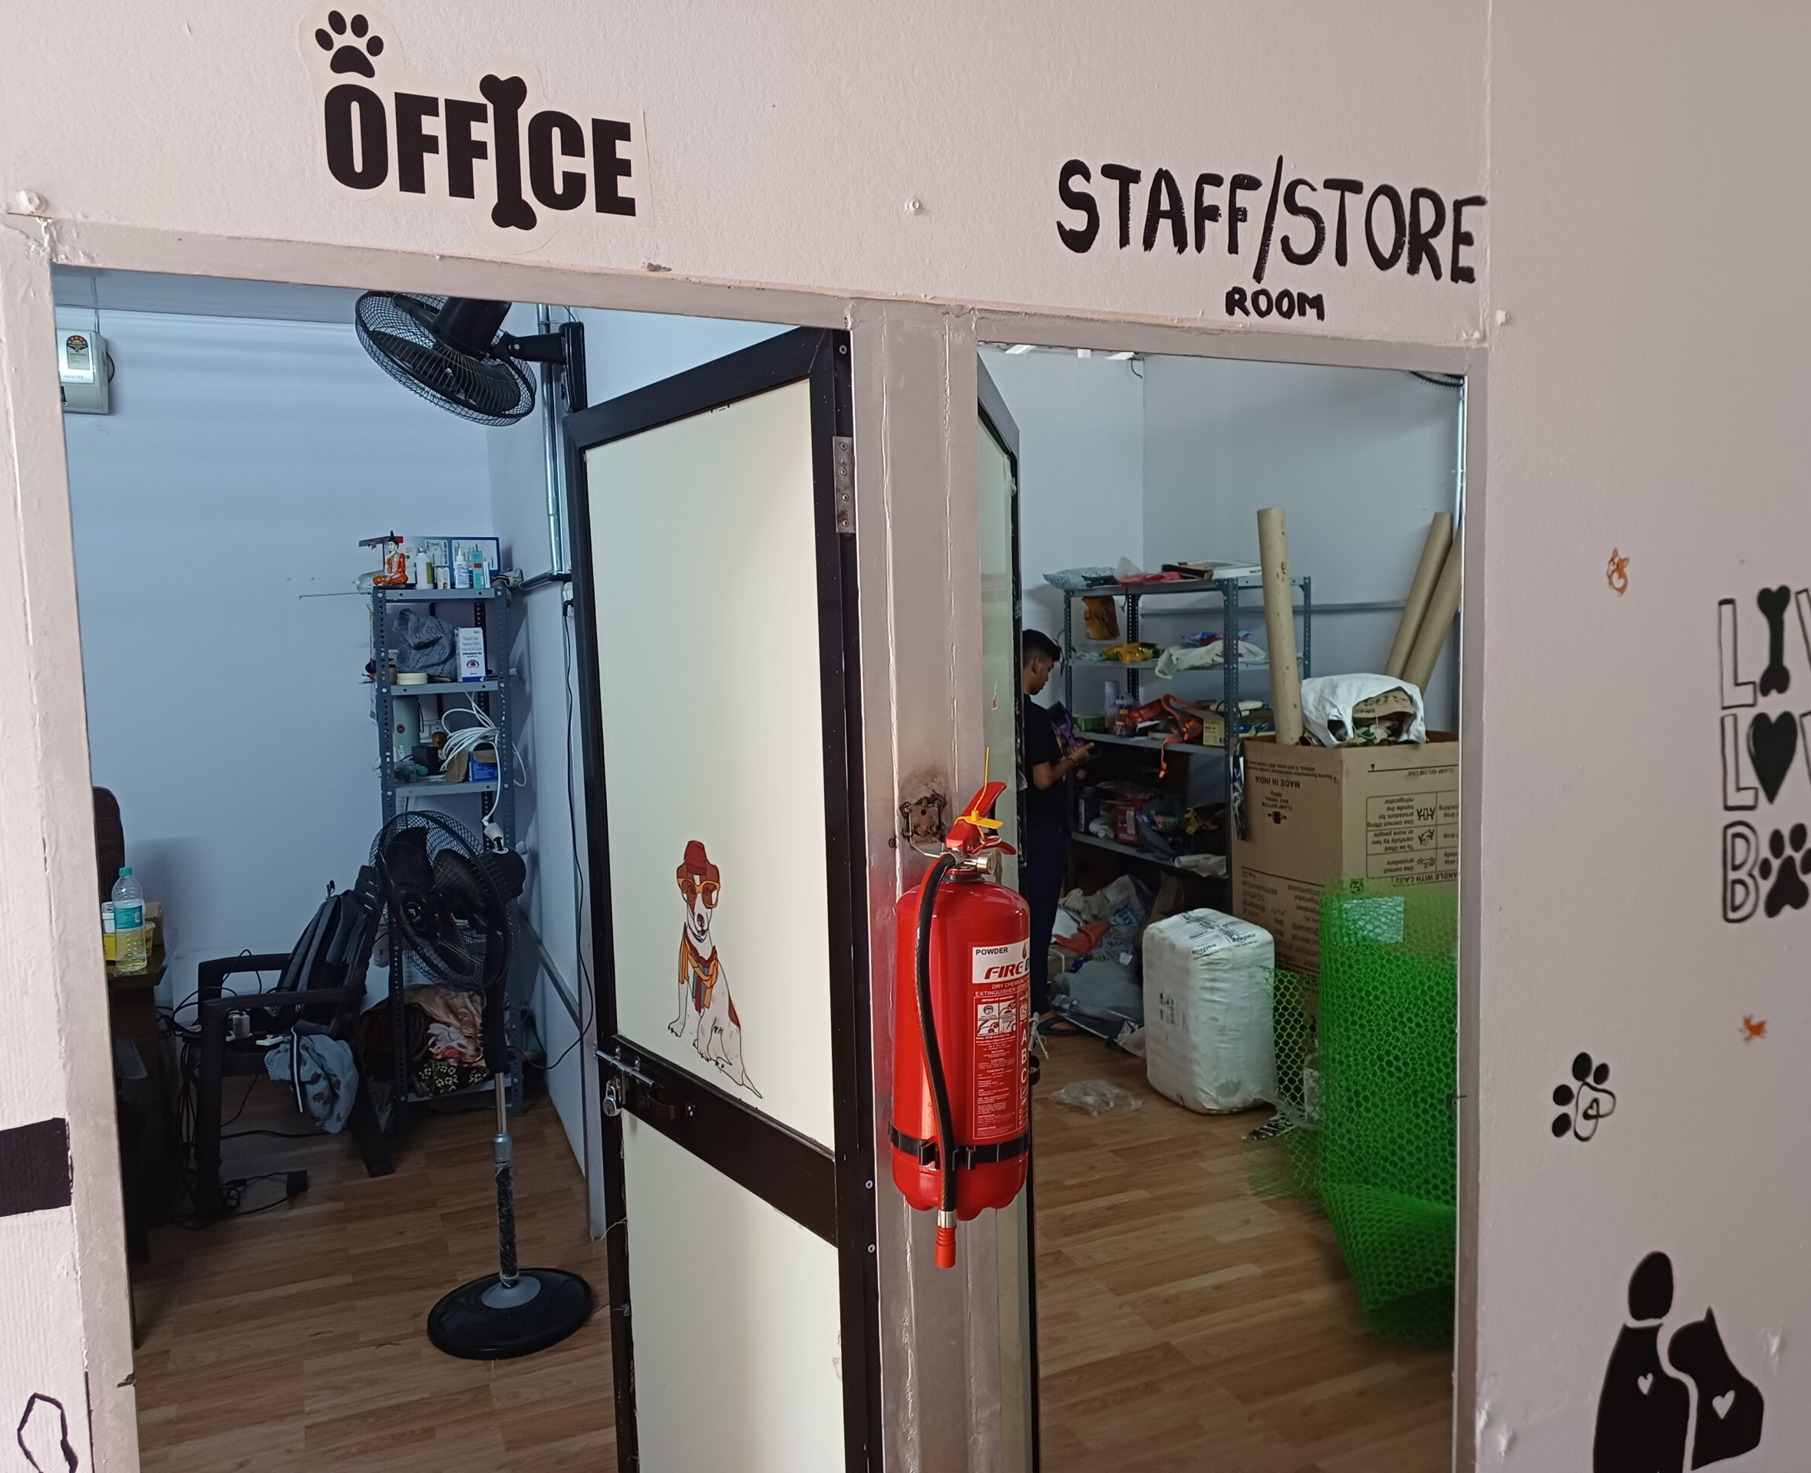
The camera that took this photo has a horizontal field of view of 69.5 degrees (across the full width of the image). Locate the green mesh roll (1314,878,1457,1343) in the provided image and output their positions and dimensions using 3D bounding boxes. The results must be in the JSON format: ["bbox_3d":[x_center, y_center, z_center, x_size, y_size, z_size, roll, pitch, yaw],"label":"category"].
[{"bbox_3d":[1.332,0.896,3.186,0.600,0.920,0.620,1,5,23],"label":"green mesh roll"}]

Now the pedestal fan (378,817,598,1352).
[{"bbox_3d":[-0.985,0.775,3.087,0.450,1.230,0.390,2,6,37],"label":"pedestal fan"}]

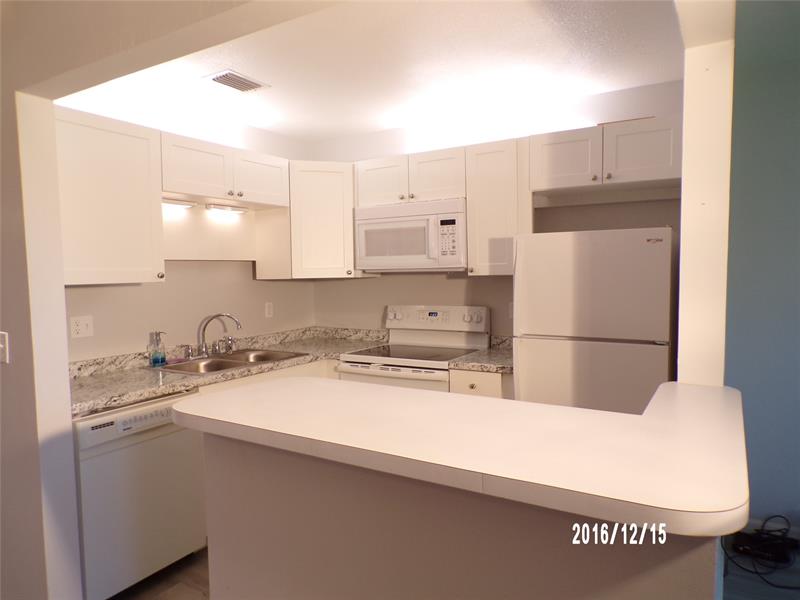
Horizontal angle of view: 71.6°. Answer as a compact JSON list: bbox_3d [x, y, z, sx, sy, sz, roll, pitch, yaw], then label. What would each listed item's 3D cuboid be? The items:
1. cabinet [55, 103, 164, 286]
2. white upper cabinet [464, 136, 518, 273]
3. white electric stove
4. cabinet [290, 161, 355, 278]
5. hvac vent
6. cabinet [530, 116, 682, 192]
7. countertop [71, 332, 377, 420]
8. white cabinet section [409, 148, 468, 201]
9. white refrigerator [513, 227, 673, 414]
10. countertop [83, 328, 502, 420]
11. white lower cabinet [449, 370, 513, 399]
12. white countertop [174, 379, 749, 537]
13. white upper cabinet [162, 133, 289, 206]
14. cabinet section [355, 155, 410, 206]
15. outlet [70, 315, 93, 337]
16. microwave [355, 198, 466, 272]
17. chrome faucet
[{"bbox_3d":[-1.488,-0.452,2.609,0.328,0.753,0.615,1,4,31],"label":"cabinet"},{"bbox_3d":[0.606,-0.520,3.283,0.311,0.755,0.331,1,3,31],"label":"white upper cabinet"},{"bbox_3d":[0.111,0.649,3.447,0.756,1.185,0.670,1,3,31],"label":"white electric stove"},{"bbox_3d":[-0.562,-0.537,3.832,0.450,0.753,0.450,-2,3,-13],"label":"cabinet"},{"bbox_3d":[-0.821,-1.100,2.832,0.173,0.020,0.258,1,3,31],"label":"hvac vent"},{"bbox_3d":[1.117,-0.742,2.957,0.758,0.294,0.331,1,3,31],"label":"cabinet"},{"bbox_3d":[-0.925,0.327,3.201,0.700,0.108,2.180,1,4,31],"label":"countertop"},{"bbox_3d":[0.307,-0.763,3.498,0.388,0.298,0.320,1,4,32],"label":"white cabinet section"},{"bbox_3d":[1.039,0.462,2.853,0.693,1.580,0.715,1,4,31],"label":"white refrigerator"},{"bbox_3d":[-0.453,0.334,2.887,1.830,0.126,2.200,1,3,31],"label":"countertop"},{"bbox_3d":[0.594,0.800,3.211,0.353,0.876,0.630,1,4,31],"label":"white lower cabinet"},{"bbox_3d":[0.188,0.297,1.562,1.337,0.040,1.002,1,4,31],"label":"white countertop"},{"bbox_3d":[-1.091,-0.723,3.248,0.328,0.298,0.918,1,4,31],"label":"white upper cabinet"},{"bbox_3d":[-0.037,-0.770,3.714,0.424,0.298,0.320,1,4,32],"label":"cabinet section"},{"bbox_3d":[-1.600,0.137,2.804,0.011,0.114,0.114,1,4,31],"label":"outlet"},{"bbox_3d":[0.139,-0.394,3.539,0.760,0.407,0.395,1,3,31],"label":"microwave"},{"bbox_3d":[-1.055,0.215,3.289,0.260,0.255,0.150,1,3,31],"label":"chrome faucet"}]

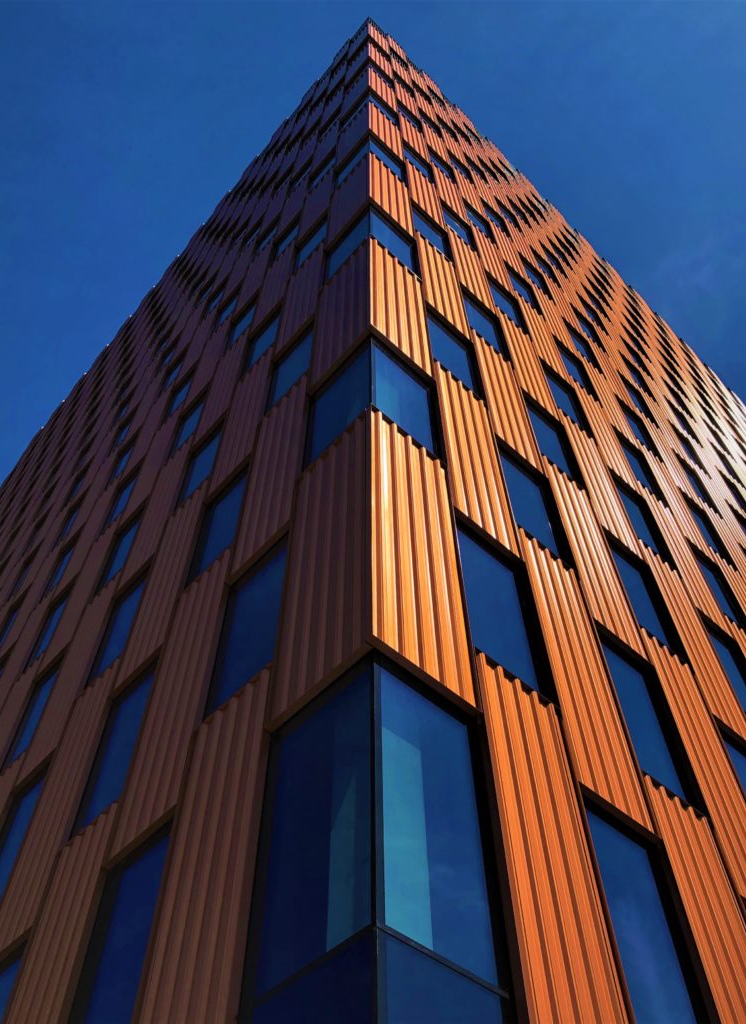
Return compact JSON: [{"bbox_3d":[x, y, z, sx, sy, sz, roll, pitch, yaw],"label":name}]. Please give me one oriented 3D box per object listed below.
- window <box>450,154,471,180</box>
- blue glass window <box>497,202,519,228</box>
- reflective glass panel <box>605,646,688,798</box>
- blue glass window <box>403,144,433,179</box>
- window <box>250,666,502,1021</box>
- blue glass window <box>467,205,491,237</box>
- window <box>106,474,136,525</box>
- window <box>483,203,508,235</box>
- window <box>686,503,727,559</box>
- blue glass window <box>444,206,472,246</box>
[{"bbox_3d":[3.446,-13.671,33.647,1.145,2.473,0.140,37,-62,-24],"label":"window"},{"bbox_3d":[5.709,-12.547,35.448,1.199,2.218,0.122,36,-62,-23],"label":"blue glass window"},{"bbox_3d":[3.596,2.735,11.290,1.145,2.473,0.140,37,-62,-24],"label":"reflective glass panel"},{"bbox_3d":[1.423,-11.389,27.157,1.199,2.218,0.122,36,-62,-23],"label":"blue glass window"},{"bbox_3d":[0.040,2.581,6.458,1.912,3.102,0.956,-3,-53,2],"label":"window"},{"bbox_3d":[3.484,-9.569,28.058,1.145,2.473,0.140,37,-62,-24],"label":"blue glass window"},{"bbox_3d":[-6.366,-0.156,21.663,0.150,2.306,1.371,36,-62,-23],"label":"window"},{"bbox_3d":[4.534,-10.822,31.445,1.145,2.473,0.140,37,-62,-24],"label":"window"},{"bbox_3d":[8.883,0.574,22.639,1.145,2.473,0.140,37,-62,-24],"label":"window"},{"bbox_3d":[2.366,-8.129,23.632,1.220,2.350,0.200,35,-61,-23],"label":"blue glass window"}]

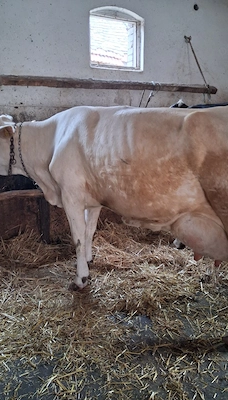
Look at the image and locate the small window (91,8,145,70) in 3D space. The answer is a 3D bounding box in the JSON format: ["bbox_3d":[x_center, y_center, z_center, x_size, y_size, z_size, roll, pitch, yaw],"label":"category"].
[{"bbox_3d":[0.041,-2.111,4.117,0.760,0.752,0.120,-5,15,-22],"label":"small window"}]

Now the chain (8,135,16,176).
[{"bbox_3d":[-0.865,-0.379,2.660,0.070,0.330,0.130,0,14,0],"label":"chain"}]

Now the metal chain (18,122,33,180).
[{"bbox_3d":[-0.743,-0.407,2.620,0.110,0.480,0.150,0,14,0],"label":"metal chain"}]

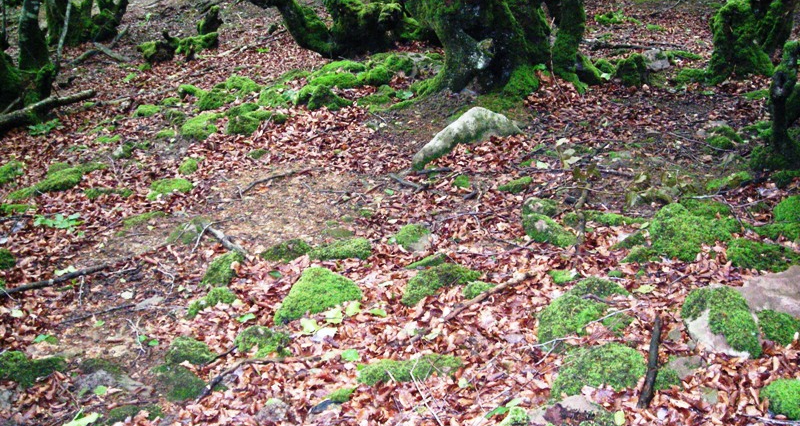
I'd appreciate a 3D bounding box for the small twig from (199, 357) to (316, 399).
[{"bbox_3d":[-0.521,0.547,3.059,0.460,0.030,0.142,-14,23,-36],"label":"small twig"}]

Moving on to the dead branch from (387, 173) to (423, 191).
[{"bbox_3d":[0.021,-0.184,5.214,0.039,0.022,0.366,-11,22,-30],"label":"dead branch"}]

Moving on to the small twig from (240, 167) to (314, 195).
[{"bbox_3d":[-0.758,-0.204,5.261,0.087,0.030,0.656,12,22,32],"label":"small twig"}]

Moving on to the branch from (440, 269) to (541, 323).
[{"bbox_3d":[0.379,0.337,3.668,0.053,0.035,0.659,17,25,40],"label":"branch"}]

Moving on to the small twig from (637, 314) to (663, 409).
[{"bbox_3d":[0.908,0.514,3.152,0.032,0.032,0.743,7,20,18],"label":"small twig"}]

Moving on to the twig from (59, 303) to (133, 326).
[{"bbox_3d":[-1.208,0.401,3.504,0.306,0.018,0.017,-13,23,-33],"label":"twig"}]

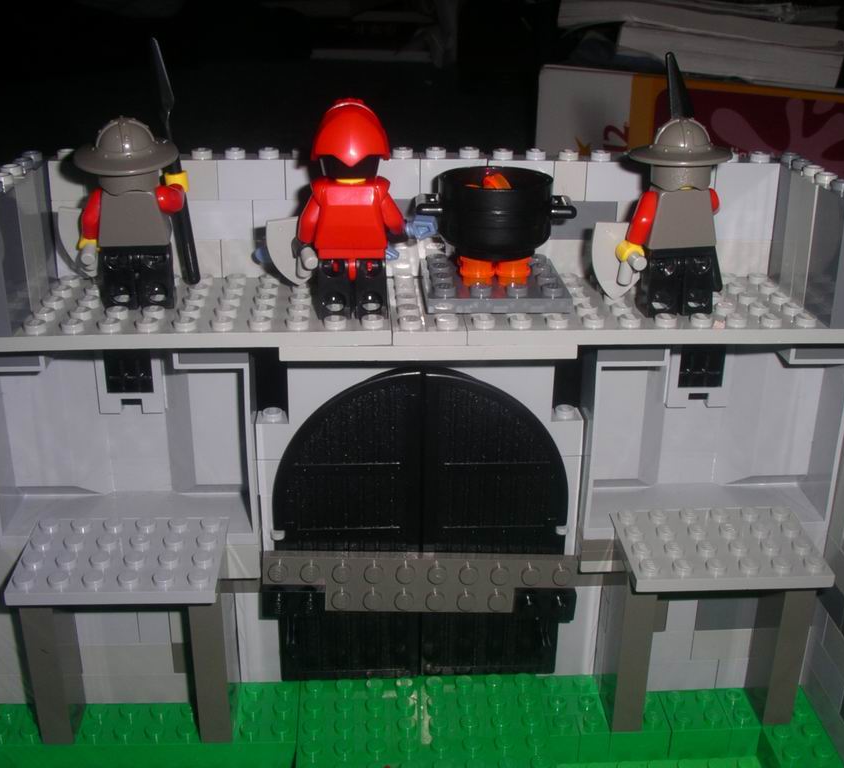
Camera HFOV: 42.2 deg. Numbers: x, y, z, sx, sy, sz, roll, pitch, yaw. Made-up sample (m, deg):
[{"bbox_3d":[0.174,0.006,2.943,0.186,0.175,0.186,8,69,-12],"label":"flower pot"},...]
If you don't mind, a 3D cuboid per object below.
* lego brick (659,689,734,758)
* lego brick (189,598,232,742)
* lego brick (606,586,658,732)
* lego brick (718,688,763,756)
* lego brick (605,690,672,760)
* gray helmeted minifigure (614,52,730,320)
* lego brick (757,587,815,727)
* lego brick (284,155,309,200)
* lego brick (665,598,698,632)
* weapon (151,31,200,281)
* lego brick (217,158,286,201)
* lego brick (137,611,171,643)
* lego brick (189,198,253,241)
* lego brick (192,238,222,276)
[{"bbox_3d":[0.071,0.089,0.288,0.016,0.010,0.016,-1,22,-3],"label":"lego brick"},{"bbox_3d":[-0.051,0.064,0.269,0.008,0.049,0.016,-1,23,-3],"label":"lego brick"},{"bbox_3d":[0.052,0.063,0.275,0.008,0.049,0.016,-1,23,-3],"label":"lego brick"},{"bbox_3d":[0.083,0.089,0.289,0.008,0.010,0.016,-1,22,-3],"label":"lego brick"},{"bbox_3d":[0.055,0.089,0.287,0.016,0.010,0.016,-1,22,-3],"label":"lego brick"},{"bbox_3d":[0.054,-0.042,0.236,0.025,0.056,0.019,-1,23,-3],"label":"gray helmeted minifigure"},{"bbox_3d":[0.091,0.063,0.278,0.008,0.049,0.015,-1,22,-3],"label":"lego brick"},{"bbox_3d":[-0.025,-0.051,0.263,0.016,0.011,0.008,-1,23,-3],"label":"lego brick"},{"bbox_3d":[0.067,0.058,0.286,0.008,0.010,0.008,-1,22,-3],"label":"lego brick"},{"bbox_3d":[-0.055,-0.048,0.244,0.004,0.059,0.004,-6,36,-7],"label":"weapon"},{"bbox_3d":[-0.040,-0.050,0.261,0.016,0.010,0.008,-1,22,-3],"label":"lego brick"},{"bbox_3d":[-0.068,0.060,0.280,0.008,0.011,0.008,-1,23,-3],"label":"lego brick"},{"bbox_3d":[-0.048,-0.041,0.265,0.016,0.010,0.008,-1,22,-3],"label":"lego brick"},{"bbox_3d":[-0.055,-0.031,0.266,0.013,0.010,0.008,-1,22,-3],"label":"lego brick"}]

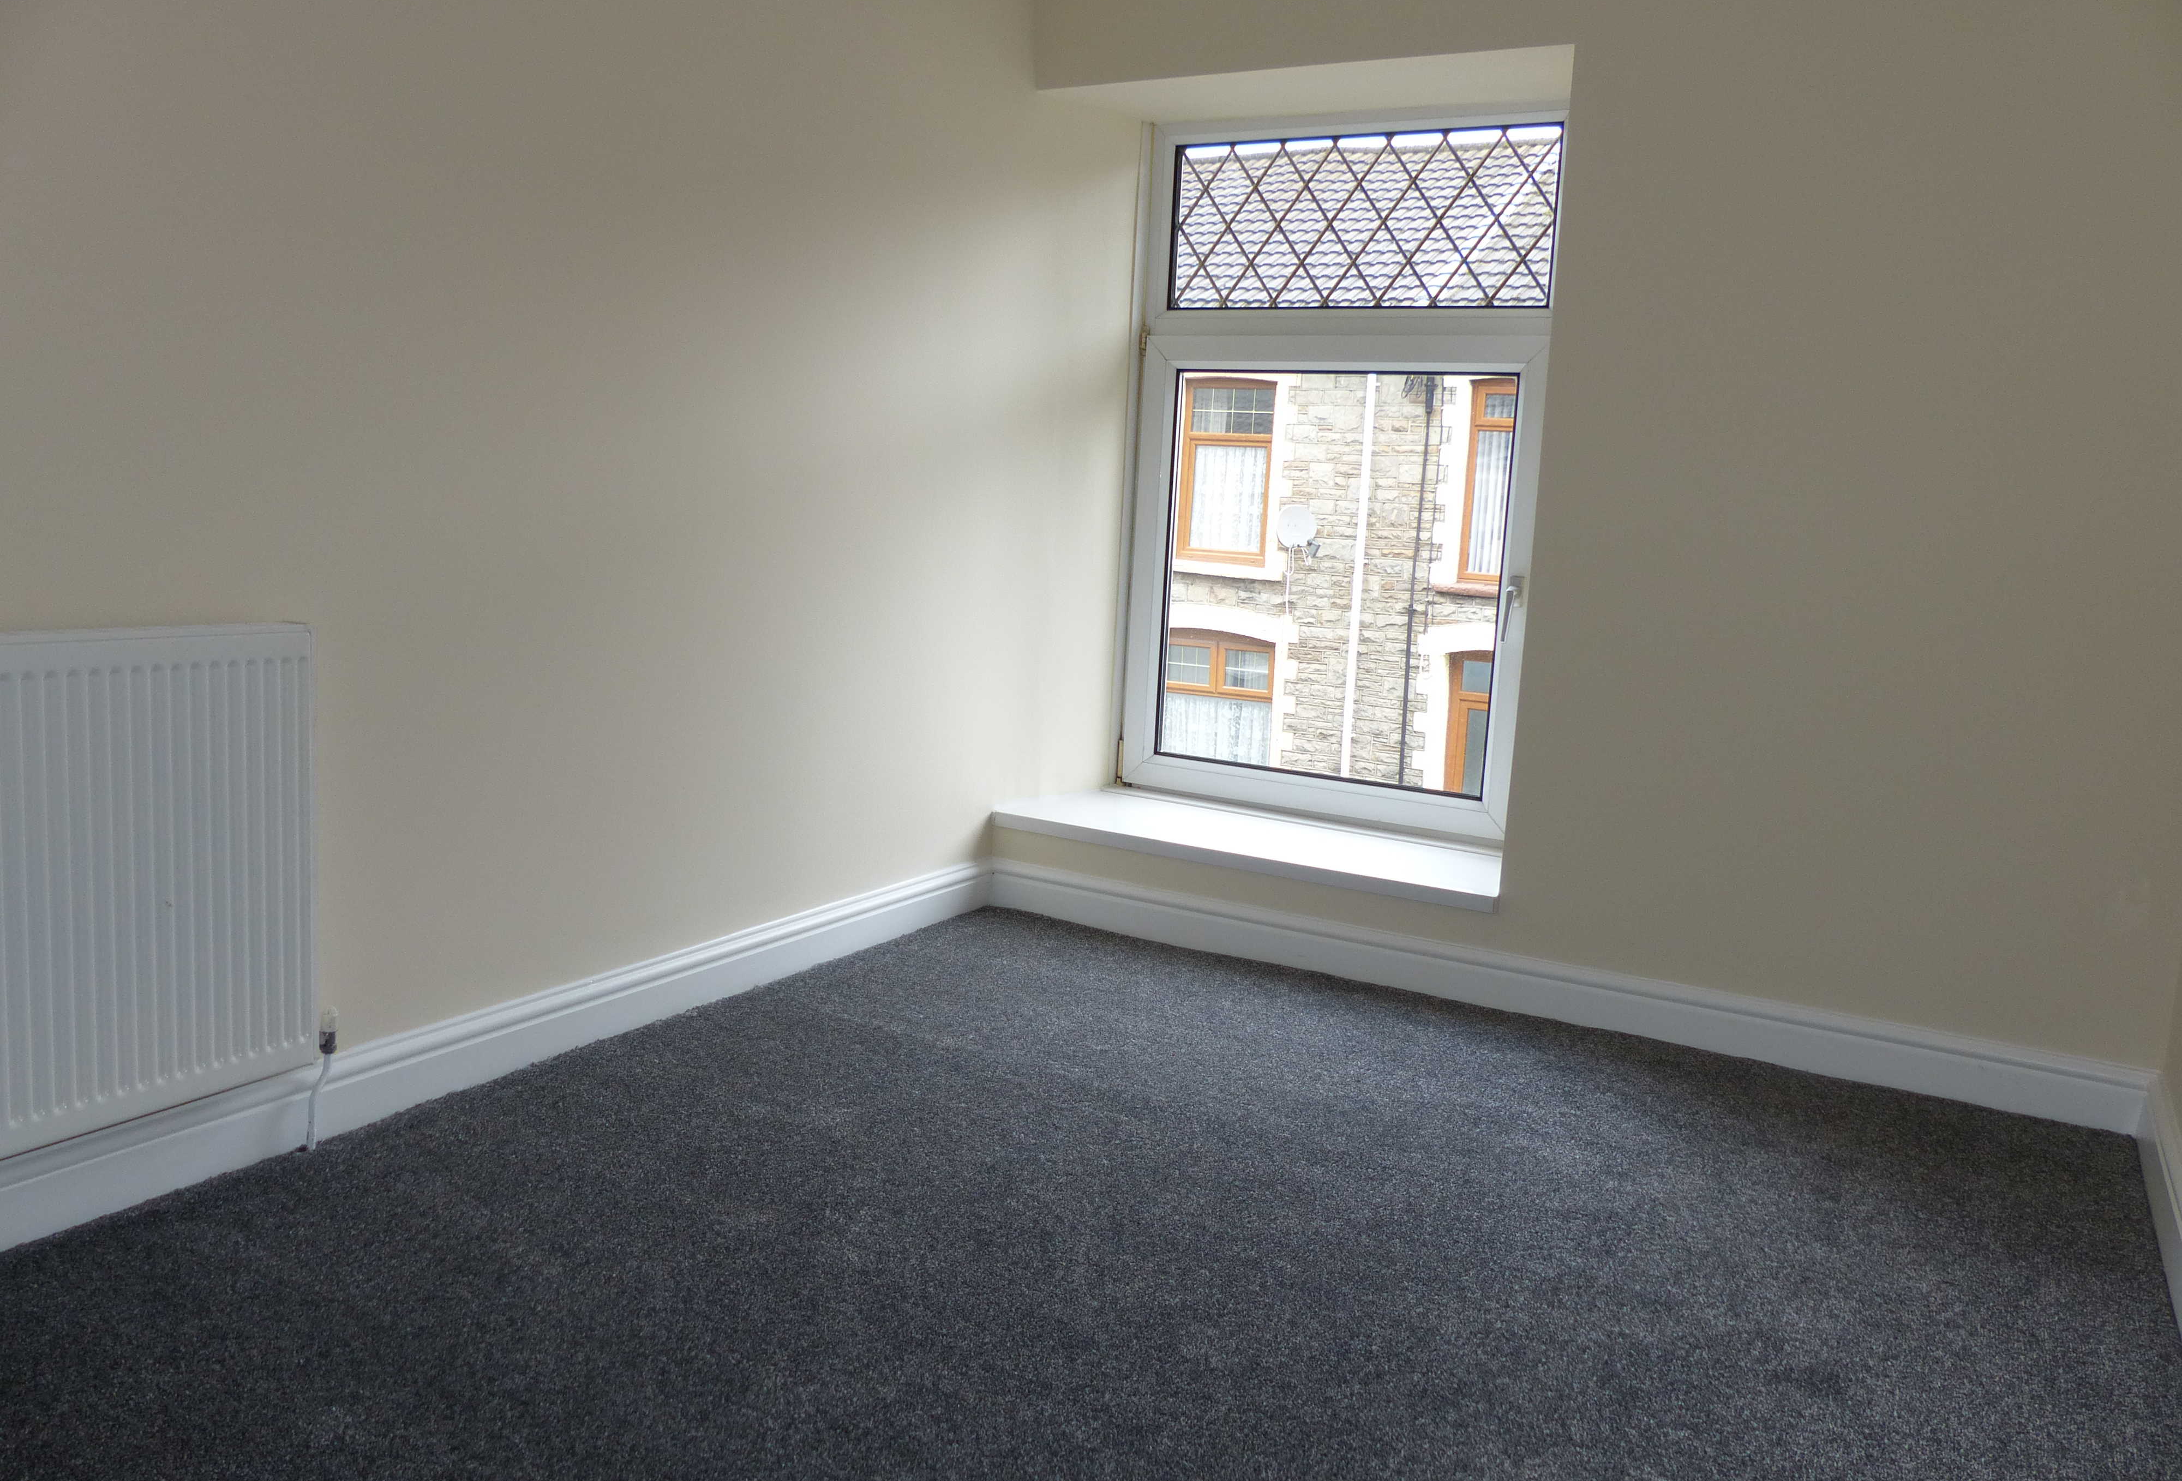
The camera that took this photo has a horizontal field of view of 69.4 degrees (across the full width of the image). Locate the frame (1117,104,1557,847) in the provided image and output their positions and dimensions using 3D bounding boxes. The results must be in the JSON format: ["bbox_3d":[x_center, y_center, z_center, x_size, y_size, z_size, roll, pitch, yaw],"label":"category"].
[{"bbox_3d":[0.585,-0.648,3.849,1.083,1.688,0.090,8,9,28],"label":"frame"}]

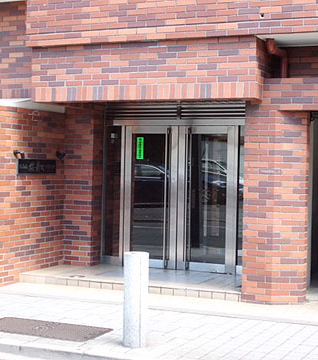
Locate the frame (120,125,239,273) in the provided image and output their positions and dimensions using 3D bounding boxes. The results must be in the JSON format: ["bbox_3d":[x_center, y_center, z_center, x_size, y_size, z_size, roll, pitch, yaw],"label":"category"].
[{"bbox_3d":[0.239,0.214,10.350,1.650,1.930,0.120,2,2,24],"label":"frame"}]

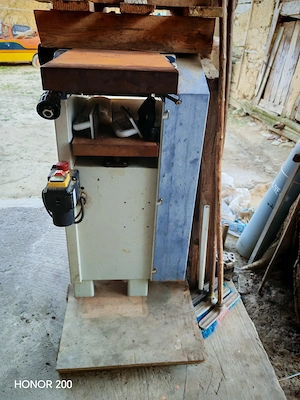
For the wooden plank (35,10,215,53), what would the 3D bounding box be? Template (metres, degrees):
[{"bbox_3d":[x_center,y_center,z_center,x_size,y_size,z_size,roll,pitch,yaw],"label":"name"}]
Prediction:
[{"bbox_3d":[-0.090,-0.671,1.260,0.702,0.127,0.035,0,30,-5],"label":"wooden plank"}]

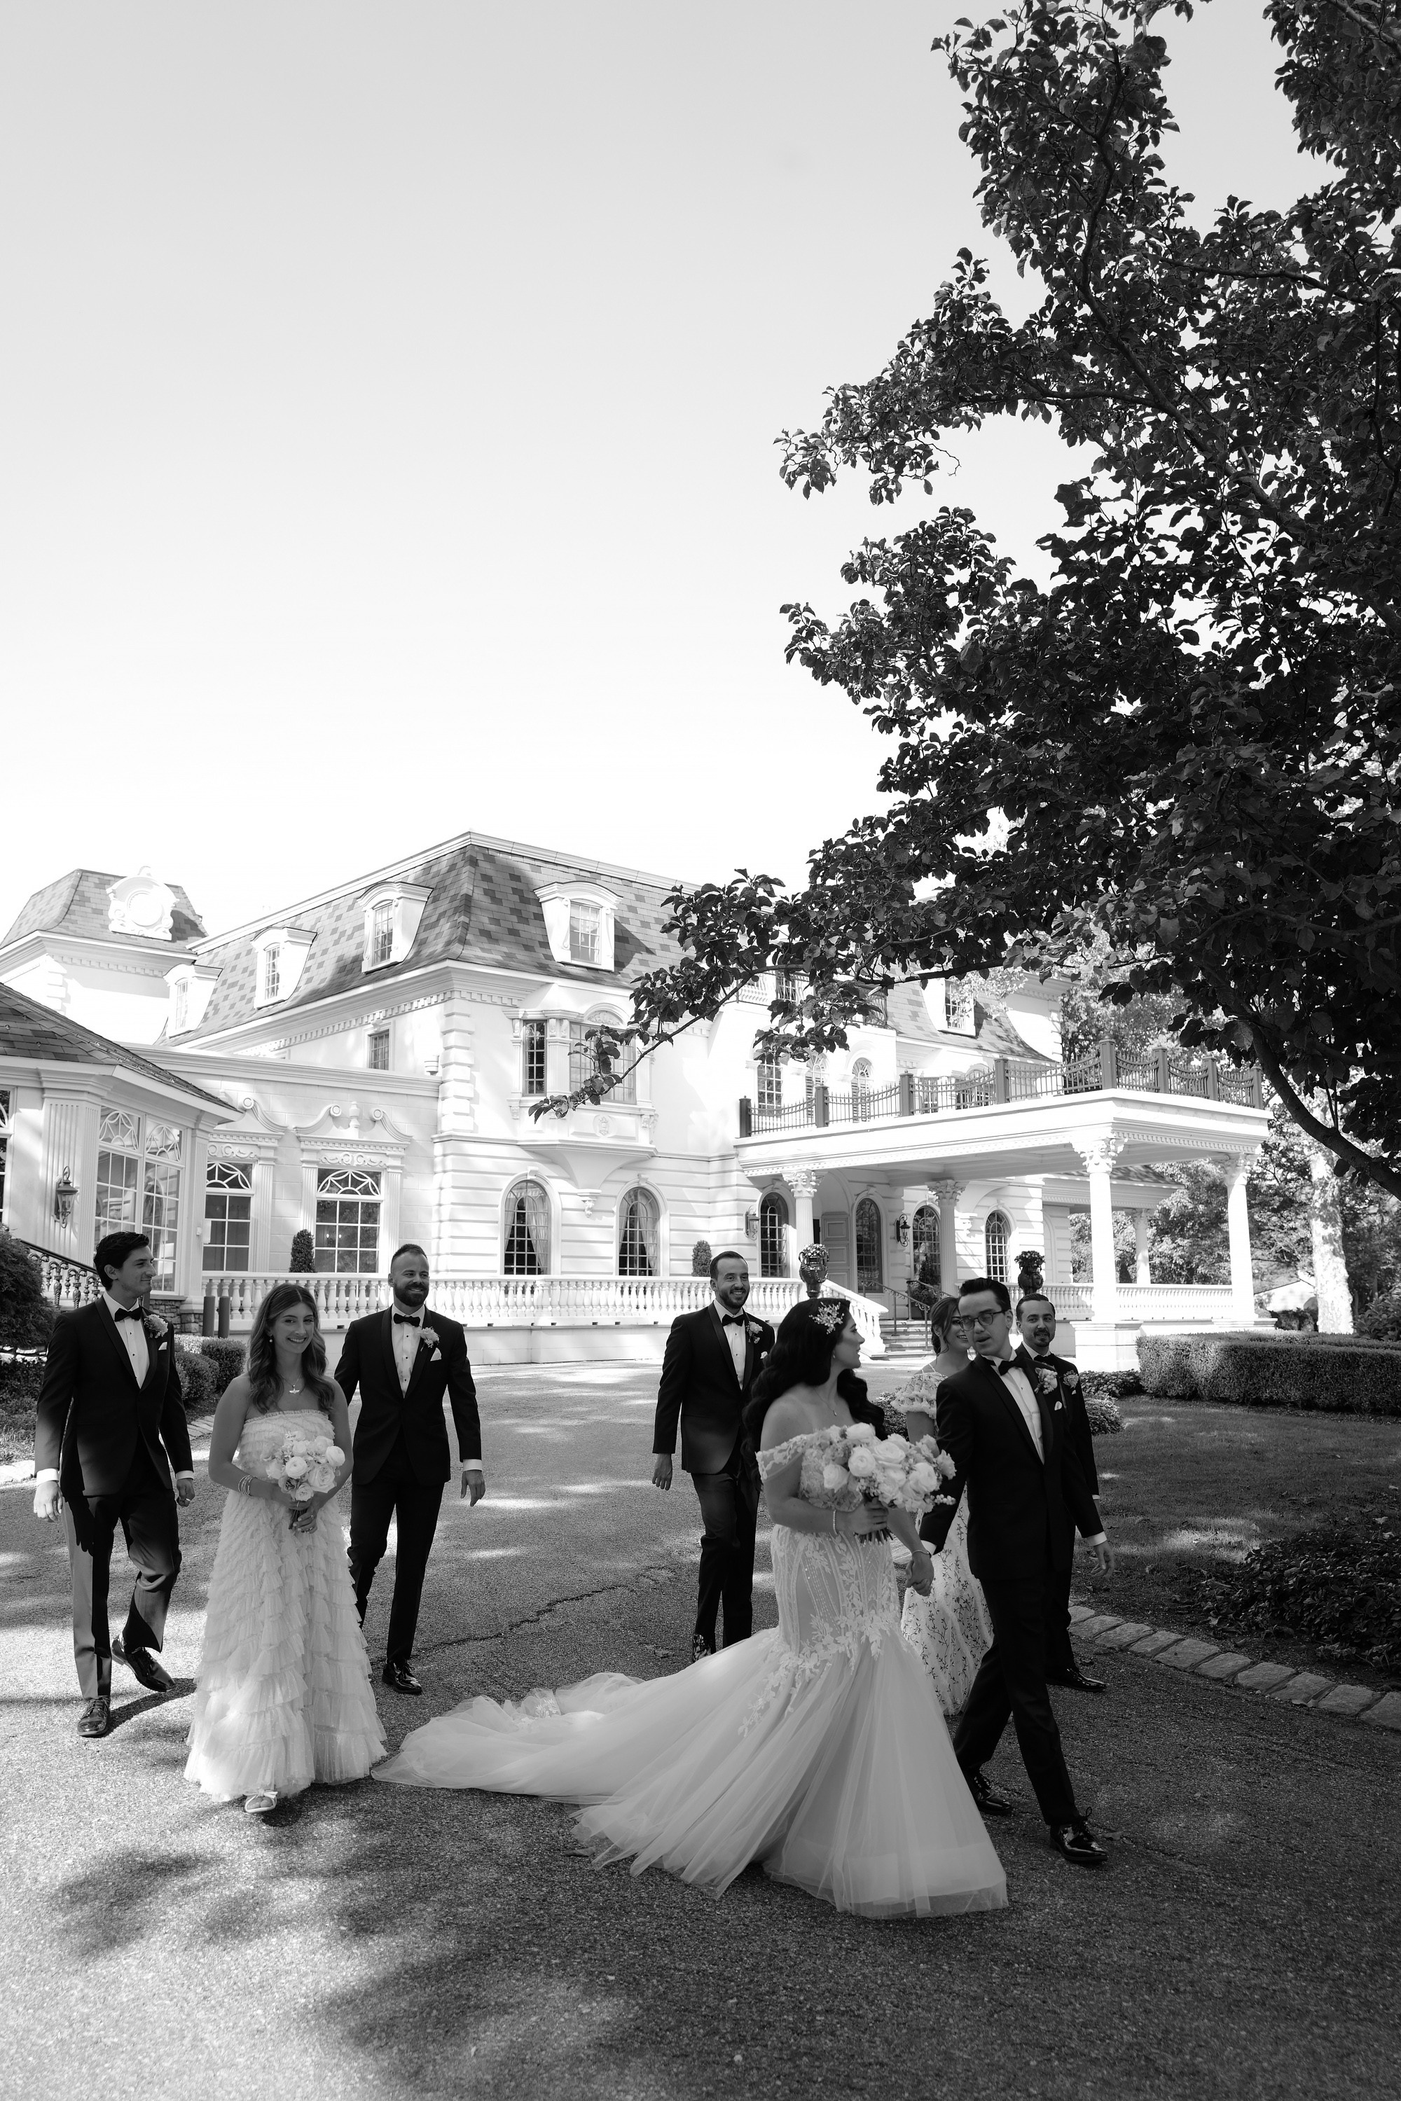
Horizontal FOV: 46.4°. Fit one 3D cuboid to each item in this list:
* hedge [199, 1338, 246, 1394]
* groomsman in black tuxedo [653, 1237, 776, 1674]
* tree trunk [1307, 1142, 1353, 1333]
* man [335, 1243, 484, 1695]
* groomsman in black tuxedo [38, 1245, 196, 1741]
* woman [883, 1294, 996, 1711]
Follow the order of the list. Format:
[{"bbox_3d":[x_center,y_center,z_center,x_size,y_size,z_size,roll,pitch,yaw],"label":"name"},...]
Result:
[{"bbox_3d":[-6.155,4.105,21.119,0.660,0.800,0.660,5,-11,-30],"label":"hedge"},{"bbox_3d":[0.100,1.874,7.756,0.600,1.840,0.530,5,-11,-30],"label":"groomsman in black tuxedo"},{"bbox_3d":[12.623,3.871,32.798,0.720,4.300,0.720,-4,-10,19],"label":"tree trunk"},{"bbox_3d":[-1.270,1.767,7.113,0.660,1.840,0.540,2,-10,-13],"label":"man"},{"bbox_3d":[-2.290,1.635,6.387,0.600,1.840,0.560,6,-12,-35],"label":"groomsman in black tuxedo"},{"bbox_3d":[1.042,1.863,6.851,0.560,1.650,0.540,4,-11,-25],"label":"woman"}]

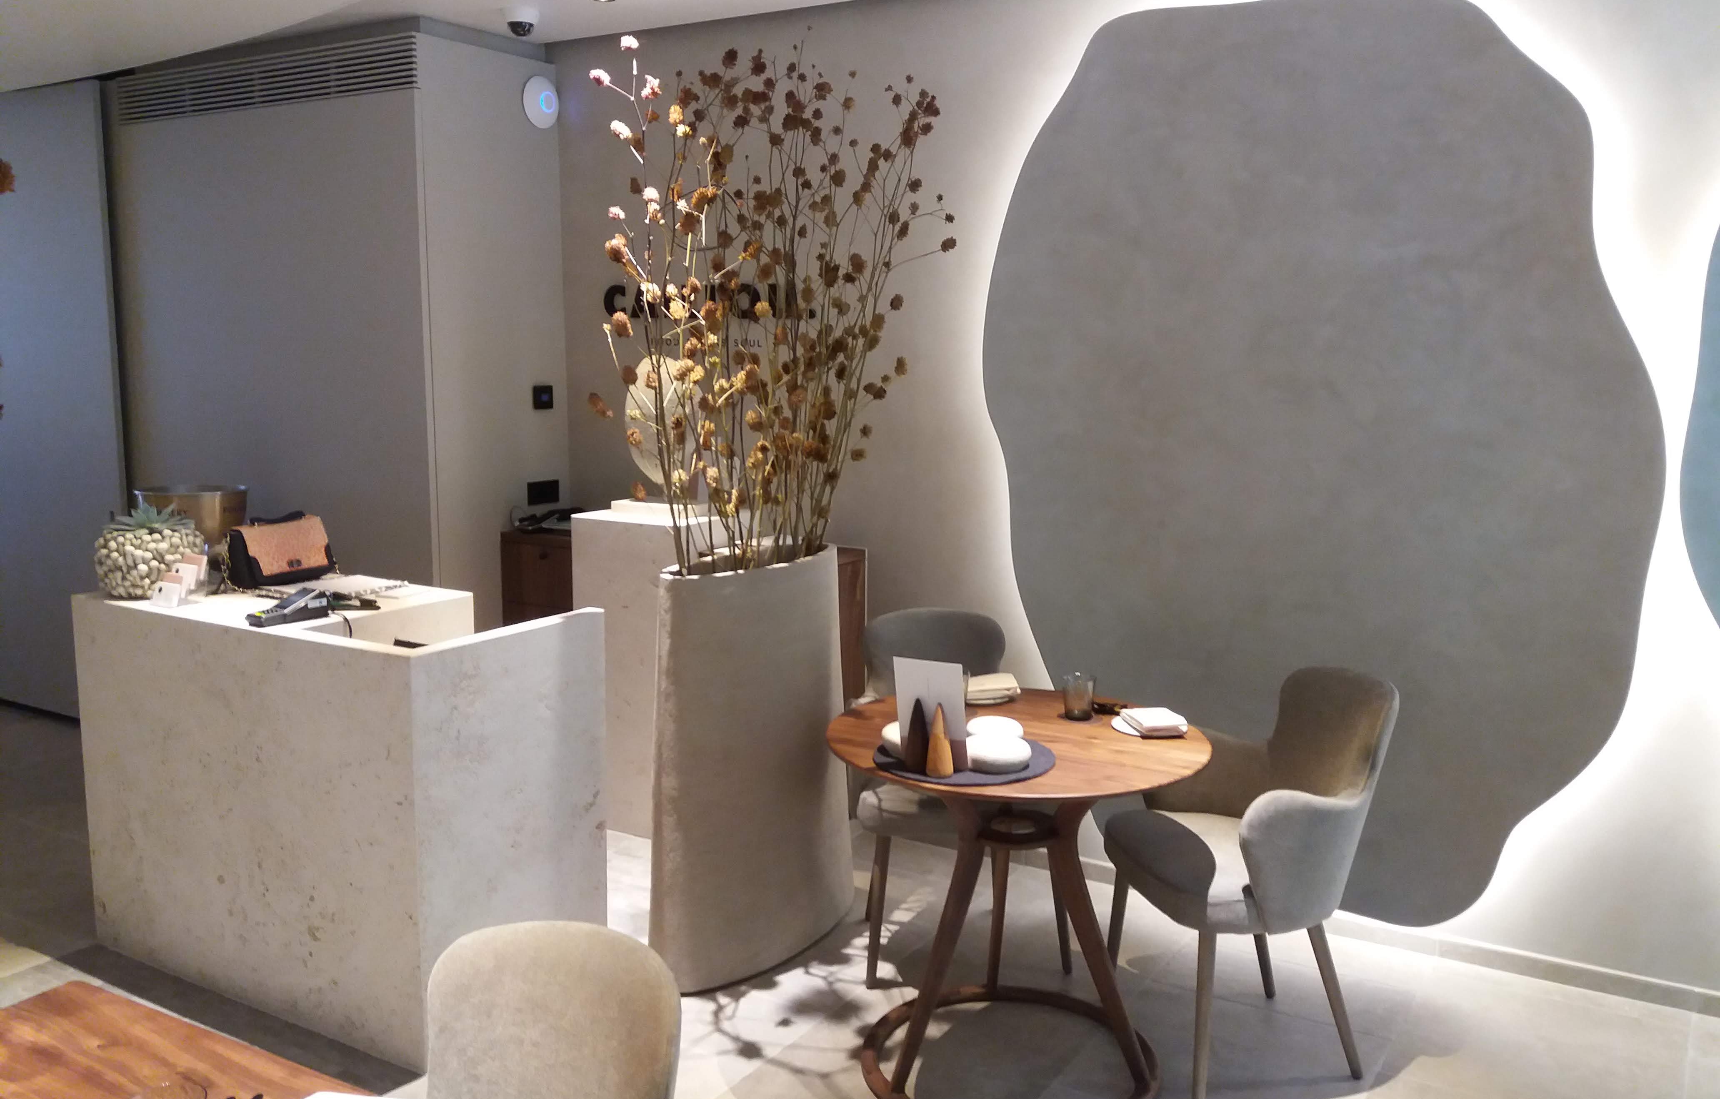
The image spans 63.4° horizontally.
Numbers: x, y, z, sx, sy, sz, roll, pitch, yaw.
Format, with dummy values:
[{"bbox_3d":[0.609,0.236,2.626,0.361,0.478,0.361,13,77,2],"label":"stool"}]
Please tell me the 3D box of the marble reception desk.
[{"bbox_3d":[-1.345,0.608,3.621,1.278,0.949,0.620,6,10,31],"label":"marble reception desk"}]

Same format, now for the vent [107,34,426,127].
[{"bbox_3d":[-2.111,-1.624,4.869,1.640,0.162,0.030,6,10,31],"label":"vent"}]

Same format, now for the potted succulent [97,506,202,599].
[{"bbox_3d":[-1.870,-0.001,3.661,0.257,0.236,0.257,6,10,31],"label":"potted succulent"}]

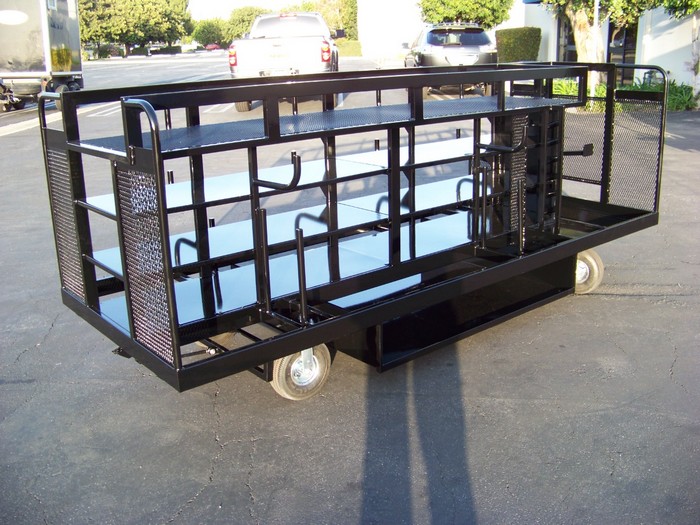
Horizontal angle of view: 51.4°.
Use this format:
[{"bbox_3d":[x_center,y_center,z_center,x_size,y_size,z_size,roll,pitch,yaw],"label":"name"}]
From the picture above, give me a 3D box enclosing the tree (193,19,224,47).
[{"bbox_3d":[-17.882,-28.876,92.000,4.400,4.100,4.400,-1,17,0],"label":"tree"}]

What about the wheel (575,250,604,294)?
[{"bbox_3d":[1.398,0.045,4.375,0.095,0.280,0.270,-16,23,-40],"label":"wheel"}]

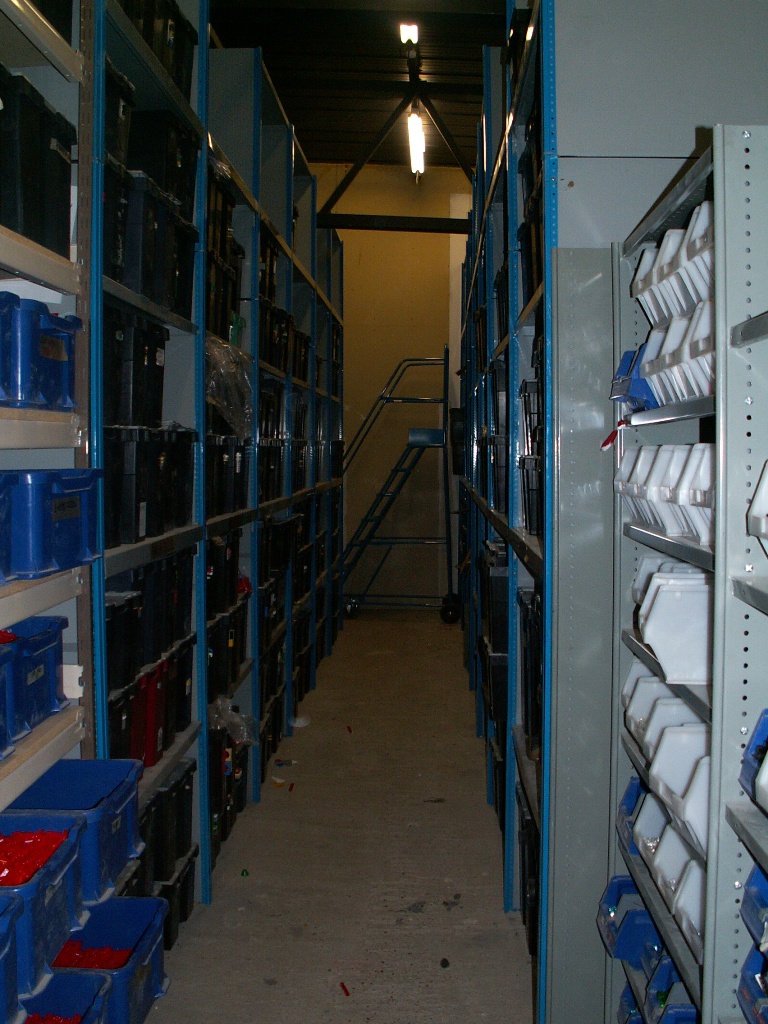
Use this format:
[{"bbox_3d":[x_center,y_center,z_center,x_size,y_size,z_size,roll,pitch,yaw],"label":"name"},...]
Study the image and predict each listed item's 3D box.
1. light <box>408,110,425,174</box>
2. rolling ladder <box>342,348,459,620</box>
[{"bbox_3d":[0.236,-2.678,7.565,0.110,0.080,1.500,0,4,3],"label":"light"},{"bbox_3d":[0.070,-0.252,9.002,1.200,2.338,0.710,0,4,7],"label":"rolling ladder"}]

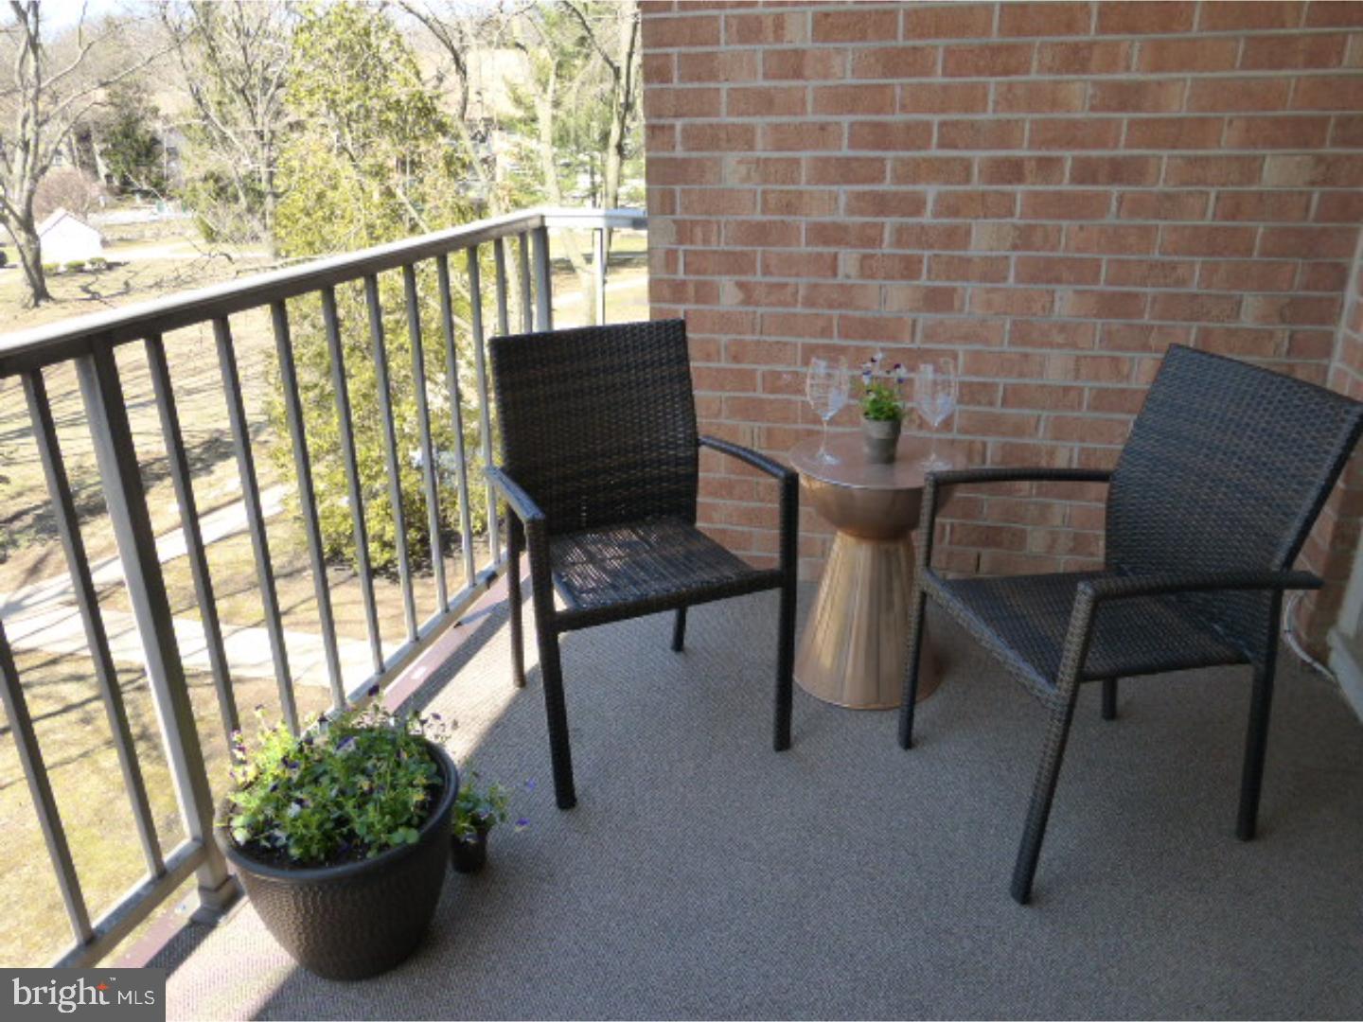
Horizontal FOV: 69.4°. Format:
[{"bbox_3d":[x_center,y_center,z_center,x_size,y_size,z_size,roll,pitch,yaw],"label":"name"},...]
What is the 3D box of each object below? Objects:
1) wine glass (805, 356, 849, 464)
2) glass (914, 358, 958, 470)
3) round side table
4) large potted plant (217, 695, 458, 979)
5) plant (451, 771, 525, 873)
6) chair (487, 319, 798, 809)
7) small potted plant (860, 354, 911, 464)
[{"bbox_3d":[0.336,-0.227,2.231,0.097,0.232,0.097,3,22,8],"label":"wine glass"},{"bbox_3d":[0.577,-0.213,2.186,0.097,0.234,0.097,5,22,14],"label":"glass"},{"bbox_3d":[0.447,0.136,2.372,0.386,0.548,0.386,4,22,11],"label":"round side table"},{"bbox_3d":[-0.546,0.529,1.616,0.380,0.390,0.380,-9,23,-21],"label":"large potted plant"},{"bbox_3d":[-0.363,0.556,1.801,0.145,0.200,0.130,-6,22,-13],"label":"plant"},{"bbox_3d":[-0.109,0.071,2.125,0.550,0.860,0.560,-9,23,-21],"label":"chair"},{"bbox_3d":[0.461,-0.228,2.220,0.112,0.240,0.105,4,22,11],"label":"small potted plant"}]

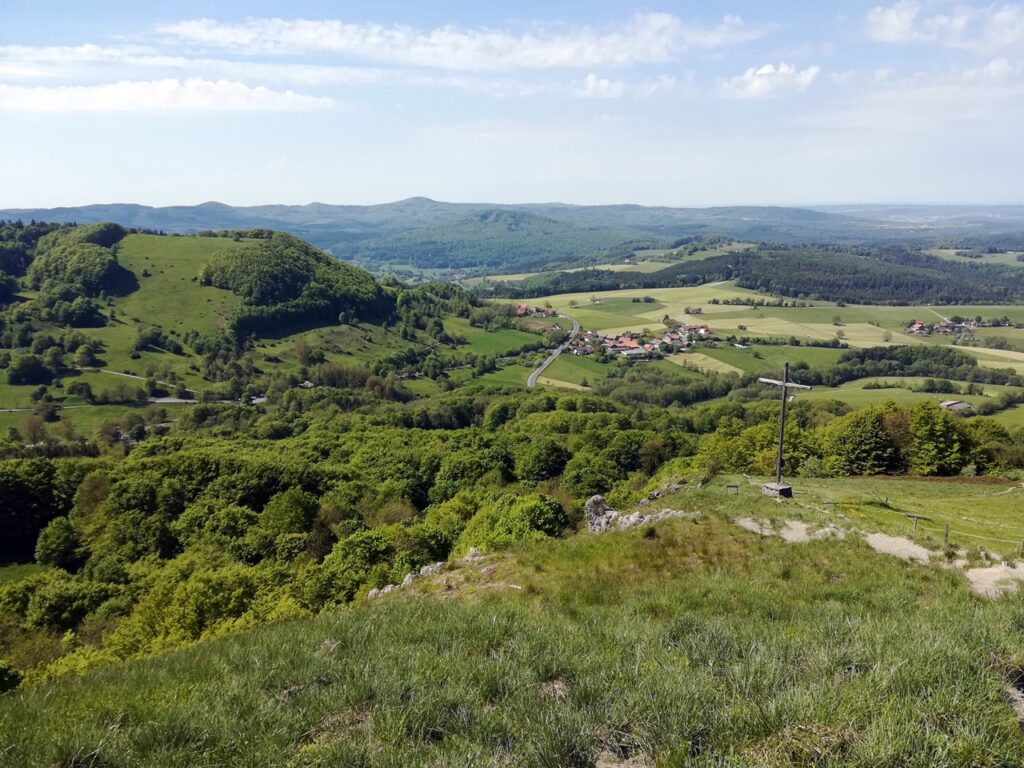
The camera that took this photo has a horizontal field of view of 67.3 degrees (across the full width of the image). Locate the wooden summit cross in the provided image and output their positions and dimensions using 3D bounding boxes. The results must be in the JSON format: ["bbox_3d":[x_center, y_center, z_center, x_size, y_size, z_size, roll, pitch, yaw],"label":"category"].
[{"bbox_3d":[15.169,2.567,42.970,1.000,7.620,3.000,-13,18,-42],"label":"wooden summit cross"}]

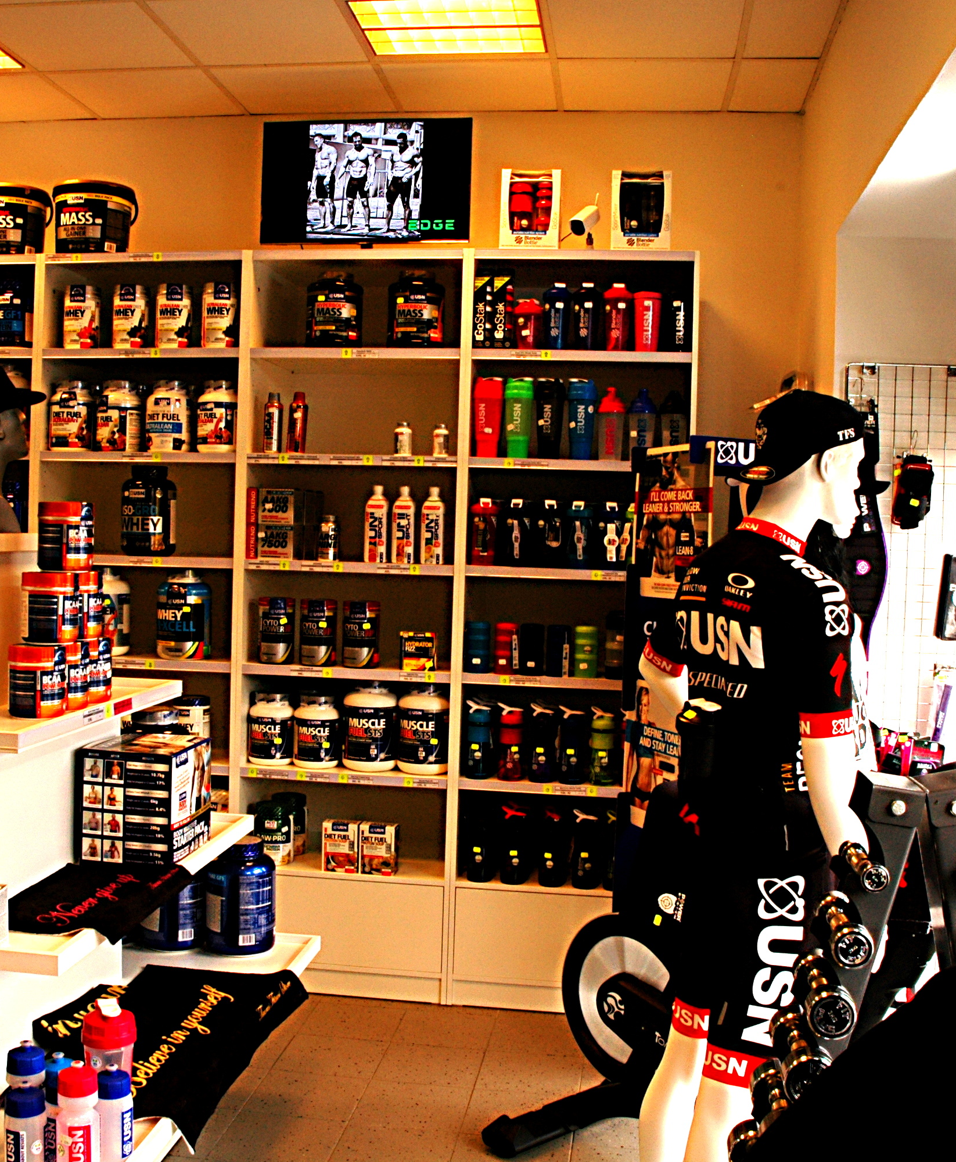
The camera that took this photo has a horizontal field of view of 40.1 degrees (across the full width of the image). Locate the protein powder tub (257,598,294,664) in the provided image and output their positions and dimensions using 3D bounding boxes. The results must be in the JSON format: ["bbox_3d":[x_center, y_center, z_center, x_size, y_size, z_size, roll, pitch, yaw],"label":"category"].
[{"bbox_3d":[-0.703,0.172,4.542,0.129,0.225,0.129,2,2,-2],"label":"protein powder tub"}]

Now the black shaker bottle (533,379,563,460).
[{"bbox_3d":[0.253,-0.566,4.601,0.097,0.284,0.100,2,3,10],"label":"black shaker bottle"}]

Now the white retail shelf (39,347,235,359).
[{"bbox_3d":[-1.158,-0.795,4.733,0.706,0.036,0.346,2,2,8],"label":"white retail shelf"}]

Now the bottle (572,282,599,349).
[{"bbox_3d":[0.362,-0.886,4.394,0.092,0.224,0.092,2,2,8],"label":"bottle"}]

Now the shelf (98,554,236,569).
[{"bbox_3d":[-1.173,-0.076,4.691,0.727,0.037,0.280,2,2,8],"label":"shelf"}]

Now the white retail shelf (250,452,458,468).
[{"bbox_3d":[-0.411,-0.414,4.576,0.727,0.037,0.280,2,2,8],"label":"white retail shelf"}]

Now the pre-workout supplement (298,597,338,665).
[{"bbox_3d":[-0.556,0.181,4.560,0.127,0.233,0.127,2,2,1],"label":"pre-workout supplement"}]

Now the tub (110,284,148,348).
[{"bbox_3d":[-1.230,-0.934,4.619,0.125,0.222,0.125,2,2,0],"label":"tub"}]

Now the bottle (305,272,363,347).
[{"bbox_3d":[-0.519,-0.976,4.755,0.197,0.272,0.197,1,3,-6],"label":"bottle"}]

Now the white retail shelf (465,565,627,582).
[{"bbox_3d":[0.347,-0.028,4.688,0.765,0.037,0.262,2,3,7],"label":"white retail shelf"}]

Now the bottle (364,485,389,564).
[{"bbox_3d":[-0.345,-0.192,4.415,0.080,0.265,0.080,2,2,2],"label":"bottle"}]

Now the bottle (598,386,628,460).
[{"bbox_3d":[0.451,-0.527,4.394,0.097,0.243,0.097,2,2,8],"label":"bottle"}]

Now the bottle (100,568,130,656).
[{"bbox_3d":[-1.355,0.118,4.748,0.180,0.295,0.180,2,2,8],"label":"bottle"}]

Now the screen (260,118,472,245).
[{"bbox_3d":[-0.380,-1.380,4.558,0.737,0.417,0.070,2,2,8],"label":"screen"}]

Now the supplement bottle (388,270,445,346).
[{"bbox_3d":[-0.219,-0.967,4.717,0.197,0.272,0.197,2,3,-3],"label":"supplement bottle"}]

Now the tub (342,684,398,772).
[{"bbox_3d":[-0.372,0.502,4.520,0.190,0.283,0.190,2,2,0],"label":"tub"}]

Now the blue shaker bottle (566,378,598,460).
[{"bbox_3d":[0.351,-0.542,4.396,0.103,0.268,0.103,2,2,3],"label":"blue shaker bottle"}]

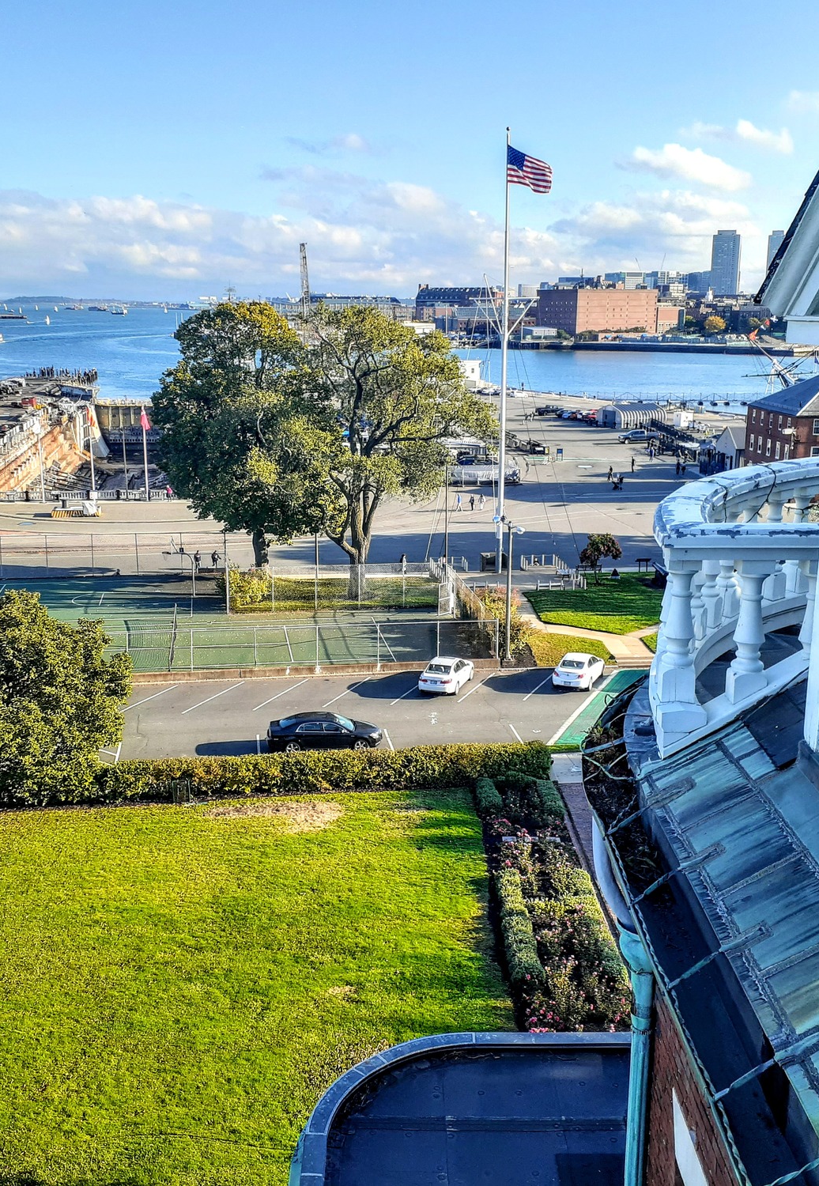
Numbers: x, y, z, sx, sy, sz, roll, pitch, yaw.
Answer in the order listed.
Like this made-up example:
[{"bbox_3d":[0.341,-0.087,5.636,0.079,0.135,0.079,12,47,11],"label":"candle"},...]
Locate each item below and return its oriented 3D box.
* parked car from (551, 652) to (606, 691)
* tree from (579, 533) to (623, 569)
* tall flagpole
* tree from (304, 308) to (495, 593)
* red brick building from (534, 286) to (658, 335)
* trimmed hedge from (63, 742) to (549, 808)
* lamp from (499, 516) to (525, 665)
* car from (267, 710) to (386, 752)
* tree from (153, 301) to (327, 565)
[{"bbox_3d":[8.430,3.674,60.630,1.820,1.470,4.800,5,15,21],"label":"parked car"},{"bbox_3d":[12.875,-2.326,83.235,2.850,3.492,2.800,0,13,0],"label":"tree"},{"bbox_3d":[6.683,-16.492,87.175,0.450,30.909,0.450,0,13,0],"label":"tall flagpole"},{"bbox_3d":[-0.758,-8.801,80.060,12.931,19.021,13.000,0,13,0],"label":"tree"},{"bbox_3d":[109.975,-165.434,725.376,52.343,24.751,48.662,-5,14,-20],"label":"red brick building"},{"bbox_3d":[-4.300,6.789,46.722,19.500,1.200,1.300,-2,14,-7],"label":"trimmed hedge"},{"bbox_3d":[5.261,-0.189,63.450,0.600,7.365,2.300,-6,15,-23],"label":"lamp"},{"bbox_3d":[-3.499,5.921,52.551,4.870,1.450,1.790,-1,13,-4],"label":"car"},{"bbox_3d":[-12.081,-11.097,89.330,12.838,19.415,13.000,0,13,0],"label":"tree"}]

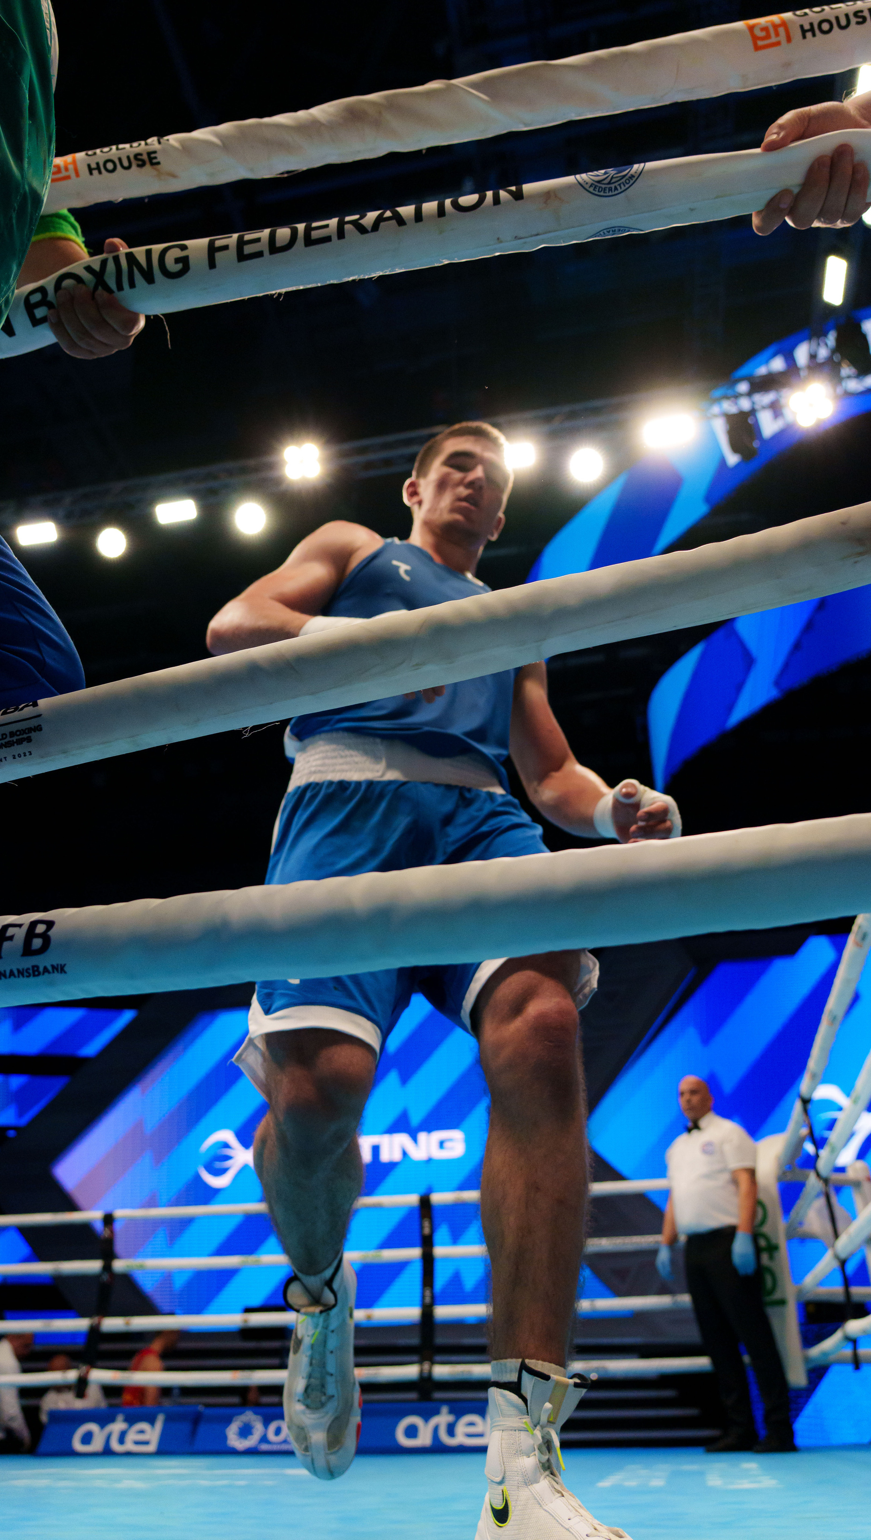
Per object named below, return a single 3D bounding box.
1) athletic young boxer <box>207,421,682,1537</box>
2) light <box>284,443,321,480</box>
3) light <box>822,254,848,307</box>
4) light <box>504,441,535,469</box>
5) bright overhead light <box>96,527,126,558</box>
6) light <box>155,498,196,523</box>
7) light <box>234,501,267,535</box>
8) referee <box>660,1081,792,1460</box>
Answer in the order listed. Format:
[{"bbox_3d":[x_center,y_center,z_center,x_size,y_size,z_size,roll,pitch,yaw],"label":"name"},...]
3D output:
[{"bbox_3d":[-0.029,0.078,1.491,0.630,1.750,0.600,7,-33,-13],"label":"athletic young boxer"},{"bbox_3d":[-1.798,-4.186,13.920,0.430,0.220,0.430,-3,-72,3],"label":"light"},{"bbox_3d":[4.331,-5.282,11.005,0.280,0.180,0.560,36,-18,30],"label":"light"},{"bbox_3d":[1.049,-4.073,13.308,0.560,0.180,0.280,-7,-72,10],"label":"light"},{"bbox_3d":[-4.403,-3.137,14.136,0.370,0.380,0.370,-3,-72,3],"label":"bright overhead light"},{"bbox_3d":[-3.539,-3.563,14.128,0.560,0.180,0.280,-7,-72,10],"label":"light"},{"bbox_3d":[-2.455,-3.394,13.814,0.370,0.380,0.370,-3,-72,3],"label":"light"},{"bbox_3d":[1.477,2.485,5.351,0.370,1.780,0.530,20,-38,-30],"label":"referee"}]

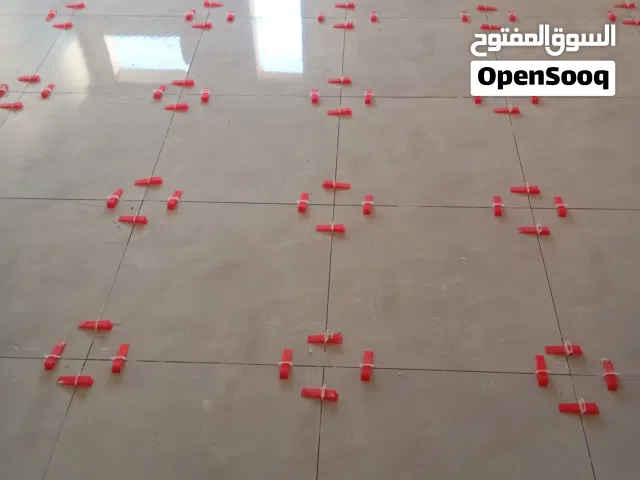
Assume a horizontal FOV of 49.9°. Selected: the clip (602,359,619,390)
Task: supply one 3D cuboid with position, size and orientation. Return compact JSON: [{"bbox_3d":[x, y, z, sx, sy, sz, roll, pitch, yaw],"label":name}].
[{"bbox_3d":[0.699,0.321,1.658,0.022,0.021,0.087,4,45,5],"label":"clip"}]

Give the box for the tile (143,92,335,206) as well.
[{"bbox_3d":[-0.238,-0.324,2.356,0.600,0.010,0.600,1,45,3],"label":"tile"}]

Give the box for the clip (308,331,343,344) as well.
[{"bbox_3d":[0.014,0.250,1.755,0.086,0.020,0.019,1,45,3],"label":"clip"}]

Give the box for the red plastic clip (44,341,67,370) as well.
[{"bbox_3d":[-0.670,0.288,1.743,0.019,0.020,0.086,5,45,7],"label":"red plastic clip"}]

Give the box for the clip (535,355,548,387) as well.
[{"bbox_3d":[0.541,0.314,1.672,0.019,0.020,0.086,4,45,6],"label":"clip"}]

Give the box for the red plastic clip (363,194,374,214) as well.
[{"bbox_3d":[0.147,-0.112,2.107,0.022,0.022,0.087,4,45,6],"label":"red plastic clip"}]

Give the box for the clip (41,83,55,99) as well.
[{"bbox_3d":[-1.028,-0.568,2.600,0.022,0.021,0.087,0,45,2],"label":"clip"}]

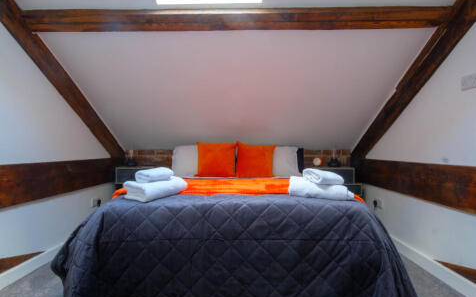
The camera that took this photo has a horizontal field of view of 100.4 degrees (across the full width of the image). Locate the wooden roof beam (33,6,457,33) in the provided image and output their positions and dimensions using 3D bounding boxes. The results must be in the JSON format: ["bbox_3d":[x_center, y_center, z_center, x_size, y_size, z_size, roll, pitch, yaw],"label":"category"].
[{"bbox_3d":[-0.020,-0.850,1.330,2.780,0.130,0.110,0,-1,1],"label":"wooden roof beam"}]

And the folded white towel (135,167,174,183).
[{"bbox_3d":[-0.542,0.172,1.315,0.135,0.070,0.220,0,-1,30],"label":"folded white towel"}]

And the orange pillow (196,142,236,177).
[{"bbox_3d":[-0.230,0.130,2.160,0.425,0.400,0.130,0,-22,1],"label":"orange pillow"}]

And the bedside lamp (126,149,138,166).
[{"bbox_3d":[-1.220,0.105,2.300,0.120,0.210,0.120,0,-1,0],"label":"bedside lamp"}]

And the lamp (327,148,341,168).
[{"bbox_3d":[1.120,0.105,2.300,0.130,0.210,0.130,0,-1,0],"label":"lamp"}]

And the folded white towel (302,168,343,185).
[{"bbox_3d":[0.554,0.180,1.290,0.210,0.070,0.145,0,-1,-22],"label":"folded white towel"}]

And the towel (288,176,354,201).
[{"bbox_3d":[0.525,0.250,1.265,0.340,0.085,0.220,0,-1,23],"label":"towel"}]

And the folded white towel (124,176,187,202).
[{"bbox_3d":[-0.513,0.248,1.275,0.220,0.085,0.340,0,-1,25],"label":"folded white towel"}]

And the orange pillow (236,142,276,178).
[{"bbox_3d":[0.200,0.130,2.160,0.425,0.400,0.130,0,-22,1],"label":"orange pillow"}]

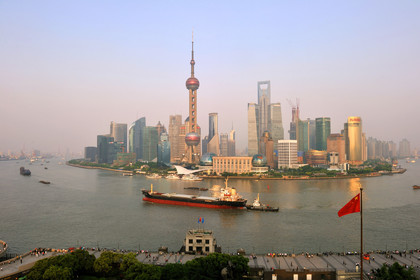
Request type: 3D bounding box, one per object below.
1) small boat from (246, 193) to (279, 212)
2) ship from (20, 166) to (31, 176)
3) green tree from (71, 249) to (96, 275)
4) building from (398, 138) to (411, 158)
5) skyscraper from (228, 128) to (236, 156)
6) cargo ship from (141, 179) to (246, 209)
[{"bbox_3d":[43.300,50.576,249.900,27.000,14.200,8.500,-1,-2,19],"label":"small boat"},{"bbox_3d":[-366.000,61.554,600.230,12.500,16.500,55.000,2,-3,-43],"label":"ship"},{"bbox_3d":[-45.300,44.034,110.042,9.600,10.200,9.600,0,-2,0],"label":"green tree"},{"bbox_3d":[1160.000,51.130,1809.314,50.000,113.000,36.000,-1,-2,30],"label":"building"},{"bbox_3d":[122.000,20.110,1650.292,40.000,164.000,38.000,0,-2,4],"label":"skyscraper"},{"bbox_3d":[-17.000,45.881,277.579,106.000,25.500,17.000,-1,-2,24],"label":"cargo ship"}]

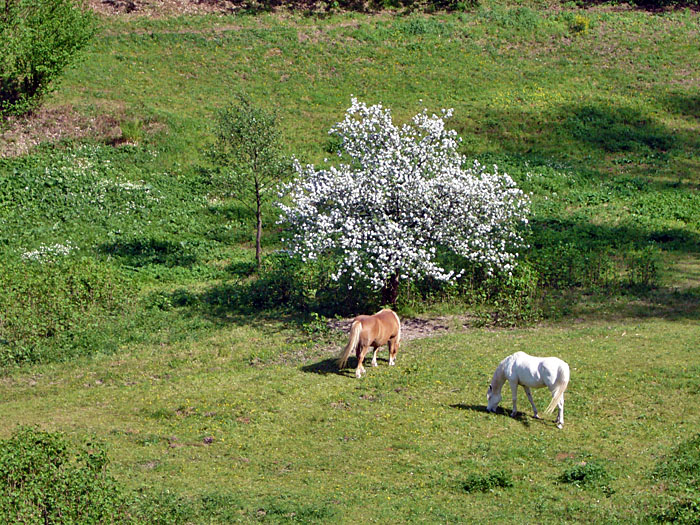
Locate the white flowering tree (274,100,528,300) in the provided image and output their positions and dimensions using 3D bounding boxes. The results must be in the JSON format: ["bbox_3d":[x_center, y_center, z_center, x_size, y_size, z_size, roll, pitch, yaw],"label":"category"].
[{"bbox_3d":[1.436,-1.545,54.854,6.500,5.500,5.800,0,11,0],"label":"white flowering tree"}]

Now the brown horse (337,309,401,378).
[{"bbox_3d":[0.483,1.787,48.458,0.600,1.400,2.000,6,13,29],"label":"brown horse"}]

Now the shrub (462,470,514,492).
[{"bbox_3d":[2.650,4.100,39.437,1.000,0.300,0.720,0,11,0],"label":"shrub"}]

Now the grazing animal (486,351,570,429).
[{"bbox_3d":[3.785,2.658,43.846,1.950,1.450,0.500,10,15,42],"label":"grazing animal"}]

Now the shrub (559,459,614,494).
[{"bbox_3d":[4.532,4.029,39.489,1.040,0.420,0.850,0,11,0],"label":"shrub"}]

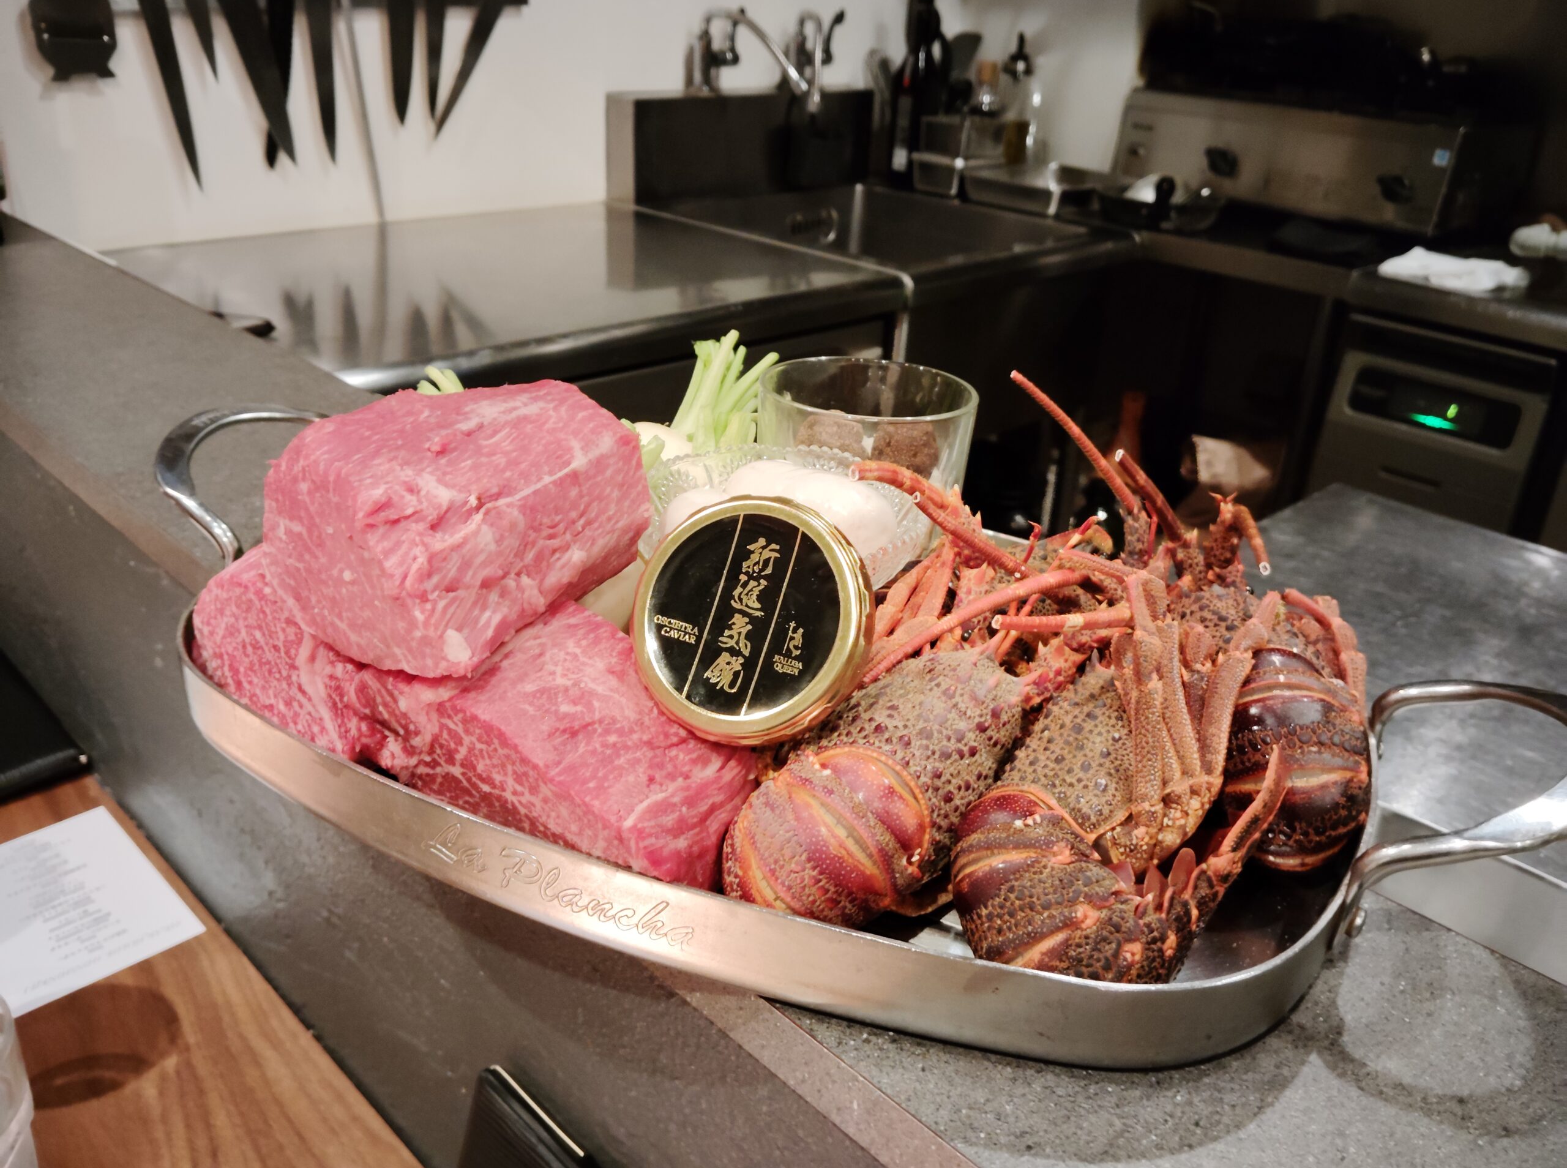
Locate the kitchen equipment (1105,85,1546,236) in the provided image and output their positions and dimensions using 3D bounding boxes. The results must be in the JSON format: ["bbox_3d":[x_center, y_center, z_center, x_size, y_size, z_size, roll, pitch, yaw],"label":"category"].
[{"bbox_3d":[1.027,-0.816,2.429,0.612,0.190,0.400,26,34,38],"label":"kitchen equipment"}]

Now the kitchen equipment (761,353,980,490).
[{"bbox_3d":[0.044,-0.059,0.736,0.123,0.115,0.123,5,26,3],"label":"kitchen equipment"}]

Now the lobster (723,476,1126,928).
[{"bbox_3d":[0.048,0.045,0.516,0.133,0.108,0.207,21,31,32],"label":"lobster"}]

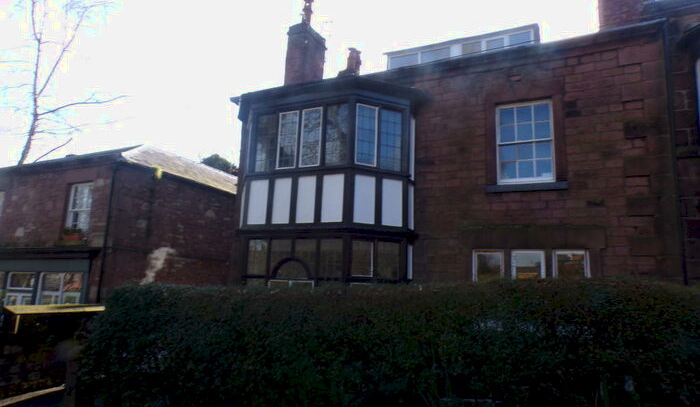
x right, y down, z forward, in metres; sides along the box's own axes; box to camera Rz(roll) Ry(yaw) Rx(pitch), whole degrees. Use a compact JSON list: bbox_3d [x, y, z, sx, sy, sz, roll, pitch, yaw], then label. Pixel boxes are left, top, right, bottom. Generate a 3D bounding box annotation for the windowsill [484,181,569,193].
[{"bbox_3d":[3.321,-0.302,9.170,1.469,0.163,0.211,-3,-10,27],"label":"windowsill"}]

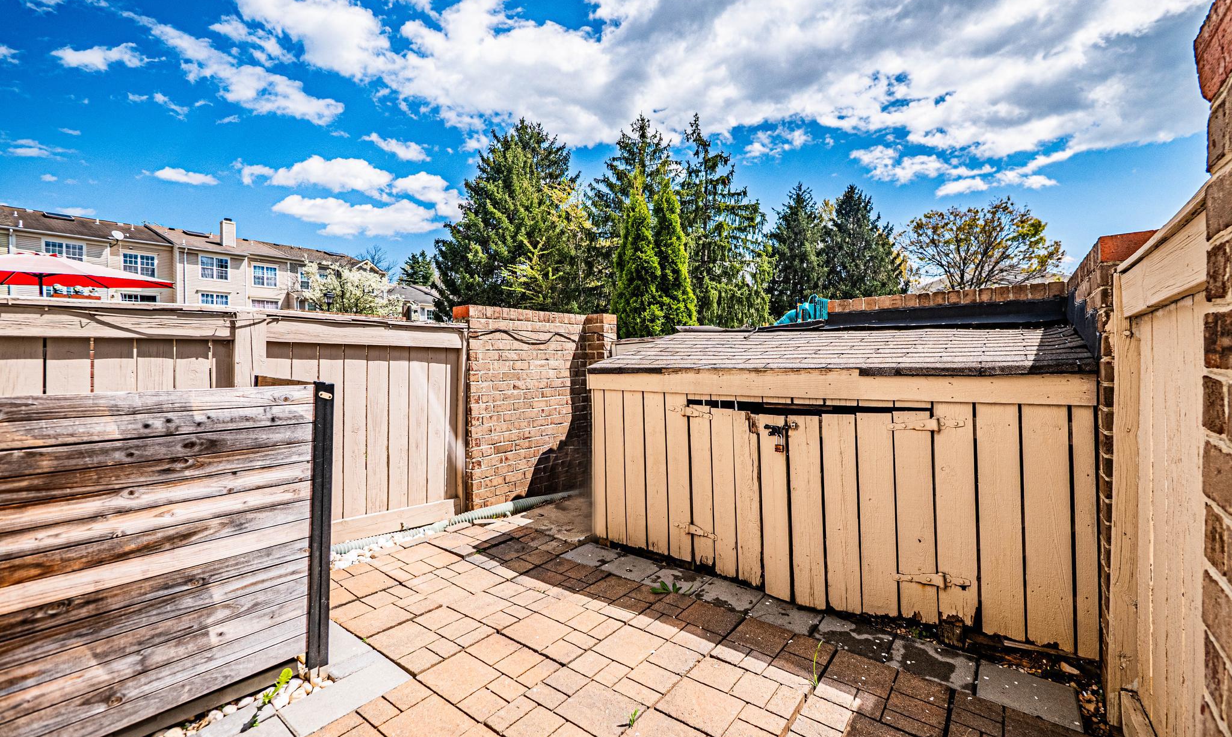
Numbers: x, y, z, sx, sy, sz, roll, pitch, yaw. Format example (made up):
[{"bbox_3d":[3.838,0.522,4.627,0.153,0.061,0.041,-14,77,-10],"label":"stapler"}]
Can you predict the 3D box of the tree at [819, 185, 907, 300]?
[{"bbox_3d":[15.012,-5.208,30.987,5.170,12.220,5.170,0,0,26],"label":"tree"}]

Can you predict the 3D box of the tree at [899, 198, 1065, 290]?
[{"bbox_3d":[17.607,-3.606,23.991,6.430,9.010,6.430,0,0,36],"label":"tree"}]

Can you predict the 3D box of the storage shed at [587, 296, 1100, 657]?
[{"bbox_3d":[1.151,0.400,3.074,2.510,1.480,1.170,0,0,38],"label":"storage shed"}]

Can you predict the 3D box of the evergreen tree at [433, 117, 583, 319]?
[{"bbox_3d":[-4.826,-5.010,21.988,6.560,11.820,6.560,-1,0,-12],"label":"evergreen tree"}]

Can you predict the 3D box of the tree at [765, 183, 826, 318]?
[{"bbox_3d":[11.299,-5.268,30.987,3.940,12.340,3.940,0,0,20],"label":"tree"}]

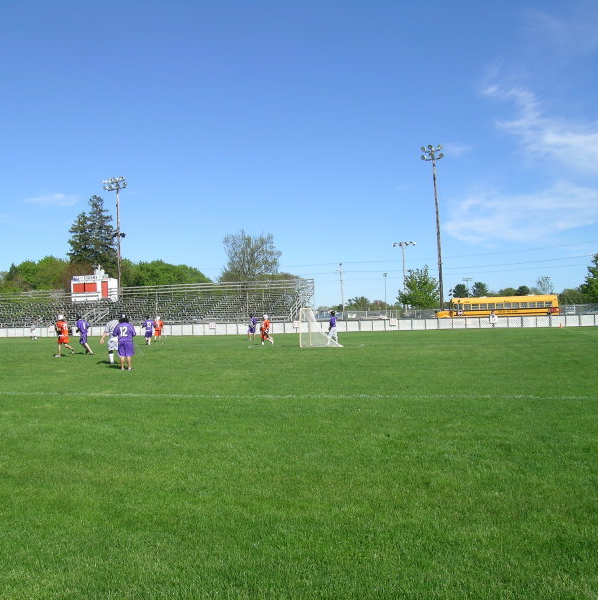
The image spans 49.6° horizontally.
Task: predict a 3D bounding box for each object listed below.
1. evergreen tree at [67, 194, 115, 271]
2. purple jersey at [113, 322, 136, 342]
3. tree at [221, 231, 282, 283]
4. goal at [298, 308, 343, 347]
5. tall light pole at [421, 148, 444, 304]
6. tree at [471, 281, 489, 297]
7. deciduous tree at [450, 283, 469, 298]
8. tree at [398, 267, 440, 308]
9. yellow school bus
[{"bbox_3d":[-33.000,-5.600,105.000,8.600,22.500,8.200,-2,-1,-17],"label":"evergreen tree"},{"bbox_3d":[-5.510,1.030,20.500,0.700,0.660,0.420,-2,-1,0],"label":"purple jersey"},{"bbox_3d":[-7.300,-3.100,98.000,9.400,14.700,8.800,-2,-1,-4],"label":"tree"},{"bbox_3d":[1.280,1.350,32.000,2.050,1.860,1.880,-2,-1,17],"label":"goal"},{"bbox_3d":[15.300,-7.200,72.000,2.600,20.100,1.100,-2,-1,14],"label":"tall light pole"},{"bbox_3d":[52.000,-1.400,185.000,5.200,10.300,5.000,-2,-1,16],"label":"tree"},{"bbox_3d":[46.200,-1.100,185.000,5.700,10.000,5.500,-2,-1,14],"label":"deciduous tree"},{"bbox_3d":[14.100,-0.400,76.000,5.000,7.100,4.800,-2,-1,11],"label":"tree"},{"bbox_3d":[18.000,1.200,59.500,10.900,3.100,2.500,-2,-1,2],"label":"yellow school bus"}]

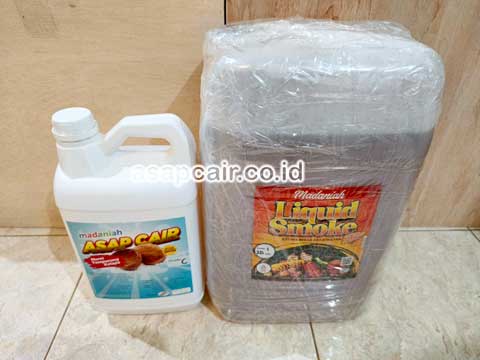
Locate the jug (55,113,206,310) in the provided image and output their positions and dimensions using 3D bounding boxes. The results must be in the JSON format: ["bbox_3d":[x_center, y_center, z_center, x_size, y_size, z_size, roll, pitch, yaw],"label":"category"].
[{"bbox_3d":[-0.154,0.054,0.488,0.175,0.331,0.120,-2,36,-4],"label":"jug"}]

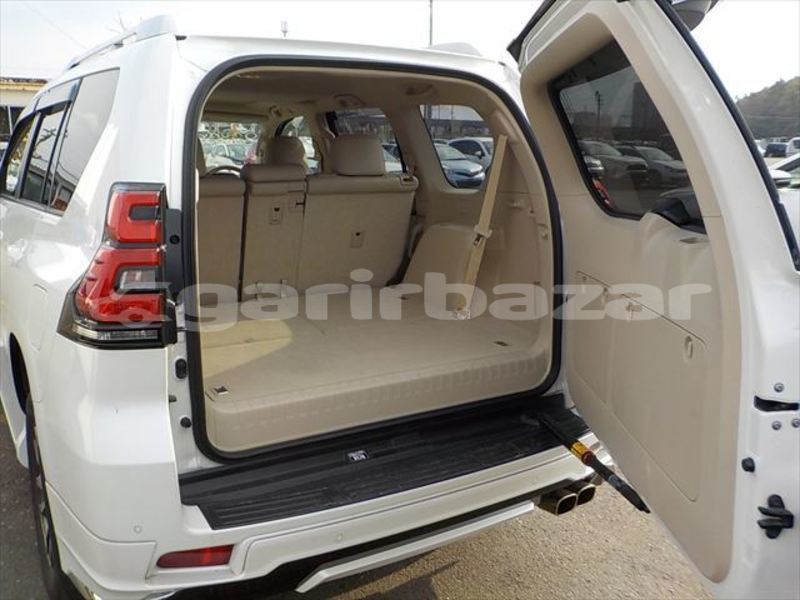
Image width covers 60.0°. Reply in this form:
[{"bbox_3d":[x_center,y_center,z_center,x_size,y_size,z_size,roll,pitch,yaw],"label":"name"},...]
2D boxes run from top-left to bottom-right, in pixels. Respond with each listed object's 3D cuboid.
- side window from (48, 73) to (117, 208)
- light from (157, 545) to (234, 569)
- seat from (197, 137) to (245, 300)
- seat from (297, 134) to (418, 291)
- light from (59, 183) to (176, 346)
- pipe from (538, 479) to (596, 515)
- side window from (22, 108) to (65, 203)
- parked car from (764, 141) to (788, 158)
[{"bbox_3d":[-0.950,-0.460,2.054,0.030,0.420,0.600,14,3,-35],"label":"side window"},{"bbox_3d":[-0.492,0.615,1.667,0.185,0.052,0.035,-4,14,-18],"label":"light"},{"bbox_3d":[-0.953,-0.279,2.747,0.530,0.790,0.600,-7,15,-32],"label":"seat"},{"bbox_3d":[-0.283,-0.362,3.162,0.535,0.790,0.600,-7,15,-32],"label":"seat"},{"bbox_3d":[-0.666,-0.082,1.601,0.225,0.372,0.270,-7,15,-32],"label":"light"},{"bbox_3d":[0.546,0.645,2.330,0.165,0.070,0.140,-7,15,-30],"label":"pipe"},{"bbox_3d":[-1.410,-0.567,2.752,0.030,0.400,0.860,14,3,-34],"label":"side window"},{"bbox_3d":[31.415,-12.474,57.849,1.700,1.500,4.200,5,14,20],"label":"parked car"}]

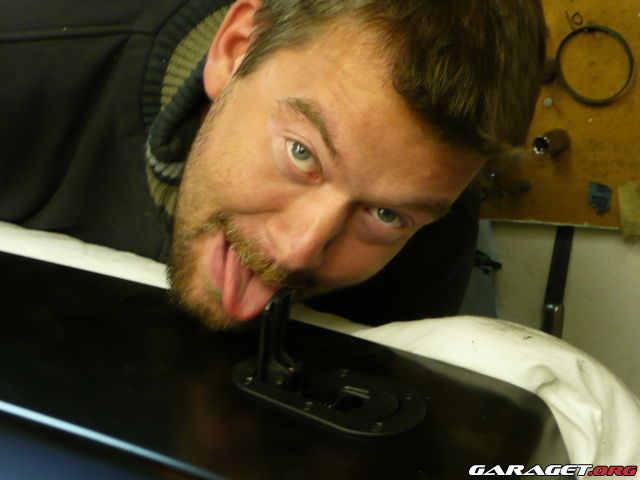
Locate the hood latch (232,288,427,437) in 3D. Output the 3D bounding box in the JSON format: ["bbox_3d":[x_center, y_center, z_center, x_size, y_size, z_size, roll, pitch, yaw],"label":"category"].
[{"bbox_3d":[0.003,0.063,0.894,0.127,0.068,0.058,17,33,34],"label":"hood latch"}]

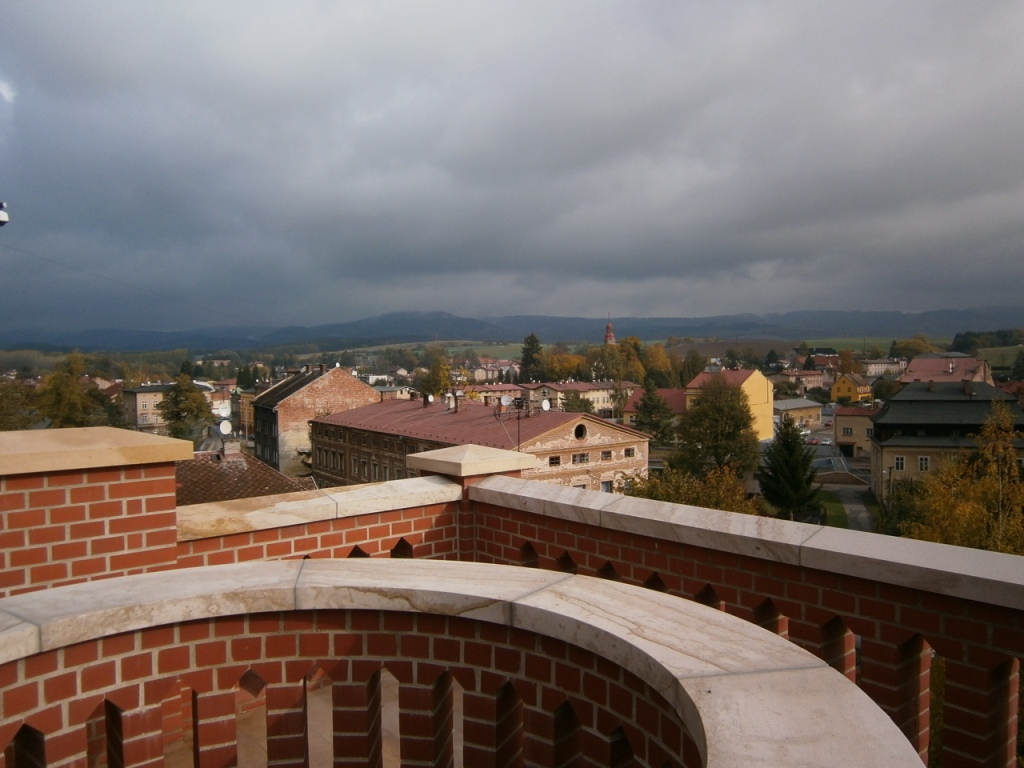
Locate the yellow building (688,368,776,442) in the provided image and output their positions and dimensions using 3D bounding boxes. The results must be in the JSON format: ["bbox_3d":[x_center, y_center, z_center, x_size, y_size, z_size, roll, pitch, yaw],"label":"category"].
[{"bbox_3d":[45.486,4.041,161.566,11.700,14.700,15.800,1,2,41],"label":"yellow building"}]

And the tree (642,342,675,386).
[{"bbox_3d":[50.233,-2.844,265.300,11.710,22.920,11.710,0,2,0],"label":"tree"}]

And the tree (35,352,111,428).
[{"bbox_3d":[-79.916,4.145,140.259,13.470,19.760,13.470,0,2,0],"label":"tree"}]

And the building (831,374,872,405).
[{"bbox_3d":[124.450,1.783,281.133,10.300,10.300,9.800,-2,2,-39],"label":"building"}]

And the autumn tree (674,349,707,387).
[{"bbox_3d":[61.594,-1.859,265.272,10.680,20.750,10.680,0,2,0],"label":"autumn tree"}]

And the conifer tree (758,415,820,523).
[{"bbox_3d":[28.915,8.912,80.150,6.450,11.480,6.450,0,2,0],"label":"conifer tree"}]

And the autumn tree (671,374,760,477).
[{"bbox_3d":[27.518,5.950,104.000,11.900,14.460,11.900,0,2,15],"label":"autumn tree"}]

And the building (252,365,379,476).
[{"bbox_3d":[-25.981,5.497,101.378,13.300,16.000,14.500,-1,2,-31],"label":"building"}]

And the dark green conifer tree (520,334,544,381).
[{"bbox_3d":[7.863,-7.863,295.000,9.210,23.770,9.210,0,2,2],"label":"dark green conifer tree"}]

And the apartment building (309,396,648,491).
[{"bbox_3d":[-6.230,8.425,79.550,13.890,13.100,42.640,-2,2,-35],"label":"apartment building"}]

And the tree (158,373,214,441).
[{"bbox_3d":[-61.488,5.972,145.203,10.750,15.530,10.750,0,2,0],"label":"tree"}]

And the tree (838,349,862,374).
[{"bbox_3d":[145.241,-8.367,330.000,10.300,13.720,10.300,0,2,24],"label":"tree"}]

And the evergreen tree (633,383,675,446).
[{"bbox_3d":[26.309,5.764,143.000,7.620,12.080,7.620,0,2,10],"label":"evergreen tree"}]

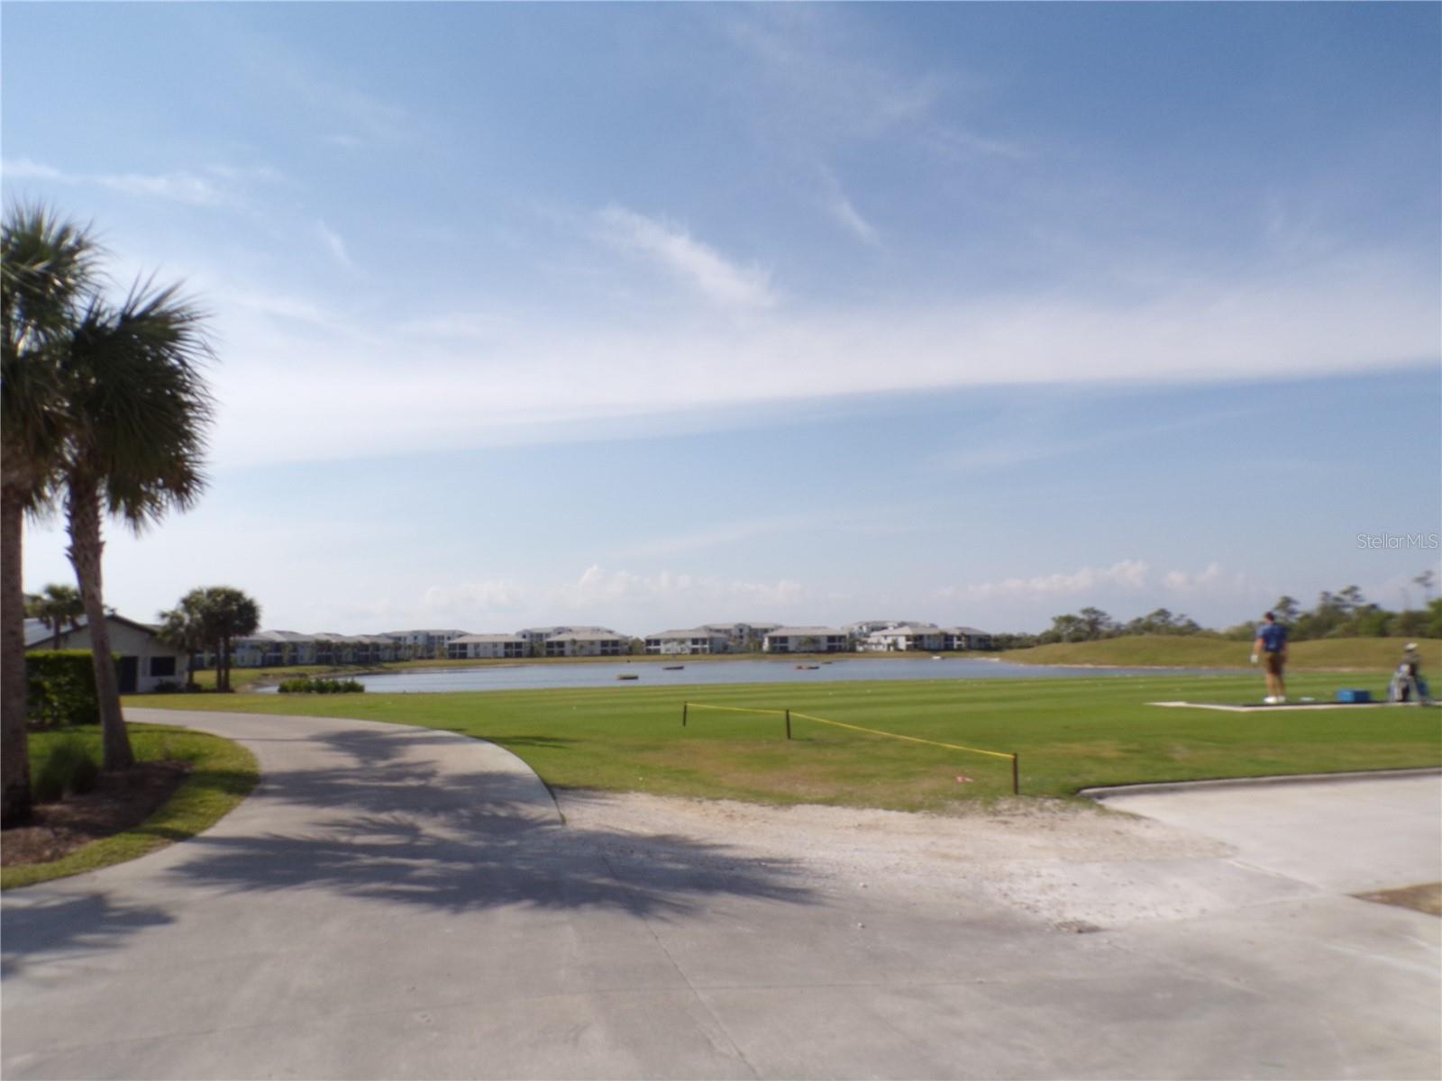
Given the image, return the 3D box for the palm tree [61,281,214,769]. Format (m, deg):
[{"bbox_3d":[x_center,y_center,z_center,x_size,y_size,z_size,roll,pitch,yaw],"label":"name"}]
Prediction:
[{"bbox_3d":[-7.712,-0.201,13.200,2.100,6.455,2.100,-1,-6,0],"label":"palm tree"}]

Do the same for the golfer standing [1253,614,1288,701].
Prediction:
[{"bbox_3d":[10.667,2.268,19.400,0.580,1.782,0.380,-1,-6,-3],"label":"golfer standing"}]

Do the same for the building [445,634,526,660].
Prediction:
[{"bbox_3d":[-86.039,39.081,368.000,28.500,9.330,19.000,0,-6,-6],"label":"building"}]

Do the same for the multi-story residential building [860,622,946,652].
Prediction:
[{"bbox_3d":[68.163,36.270,370.000,26.000,10.423,17.000,2,-7,-30],"label":"multi-story residential building"}]

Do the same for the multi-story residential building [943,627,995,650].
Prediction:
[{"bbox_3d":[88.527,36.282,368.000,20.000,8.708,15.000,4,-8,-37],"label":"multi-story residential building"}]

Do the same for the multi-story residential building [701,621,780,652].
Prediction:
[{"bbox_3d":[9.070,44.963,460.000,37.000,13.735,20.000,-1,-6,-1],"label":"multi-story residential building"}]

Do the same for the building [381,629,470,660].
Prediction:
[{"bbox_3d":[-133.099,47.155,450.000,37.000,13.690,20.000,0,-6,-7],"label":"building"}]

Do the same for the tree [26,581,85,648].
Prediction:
[{"bbox_3d":[-32.602,4.859,49.000,3.200,5.687,3.200,-1,-6,0],"label":"tree"}]

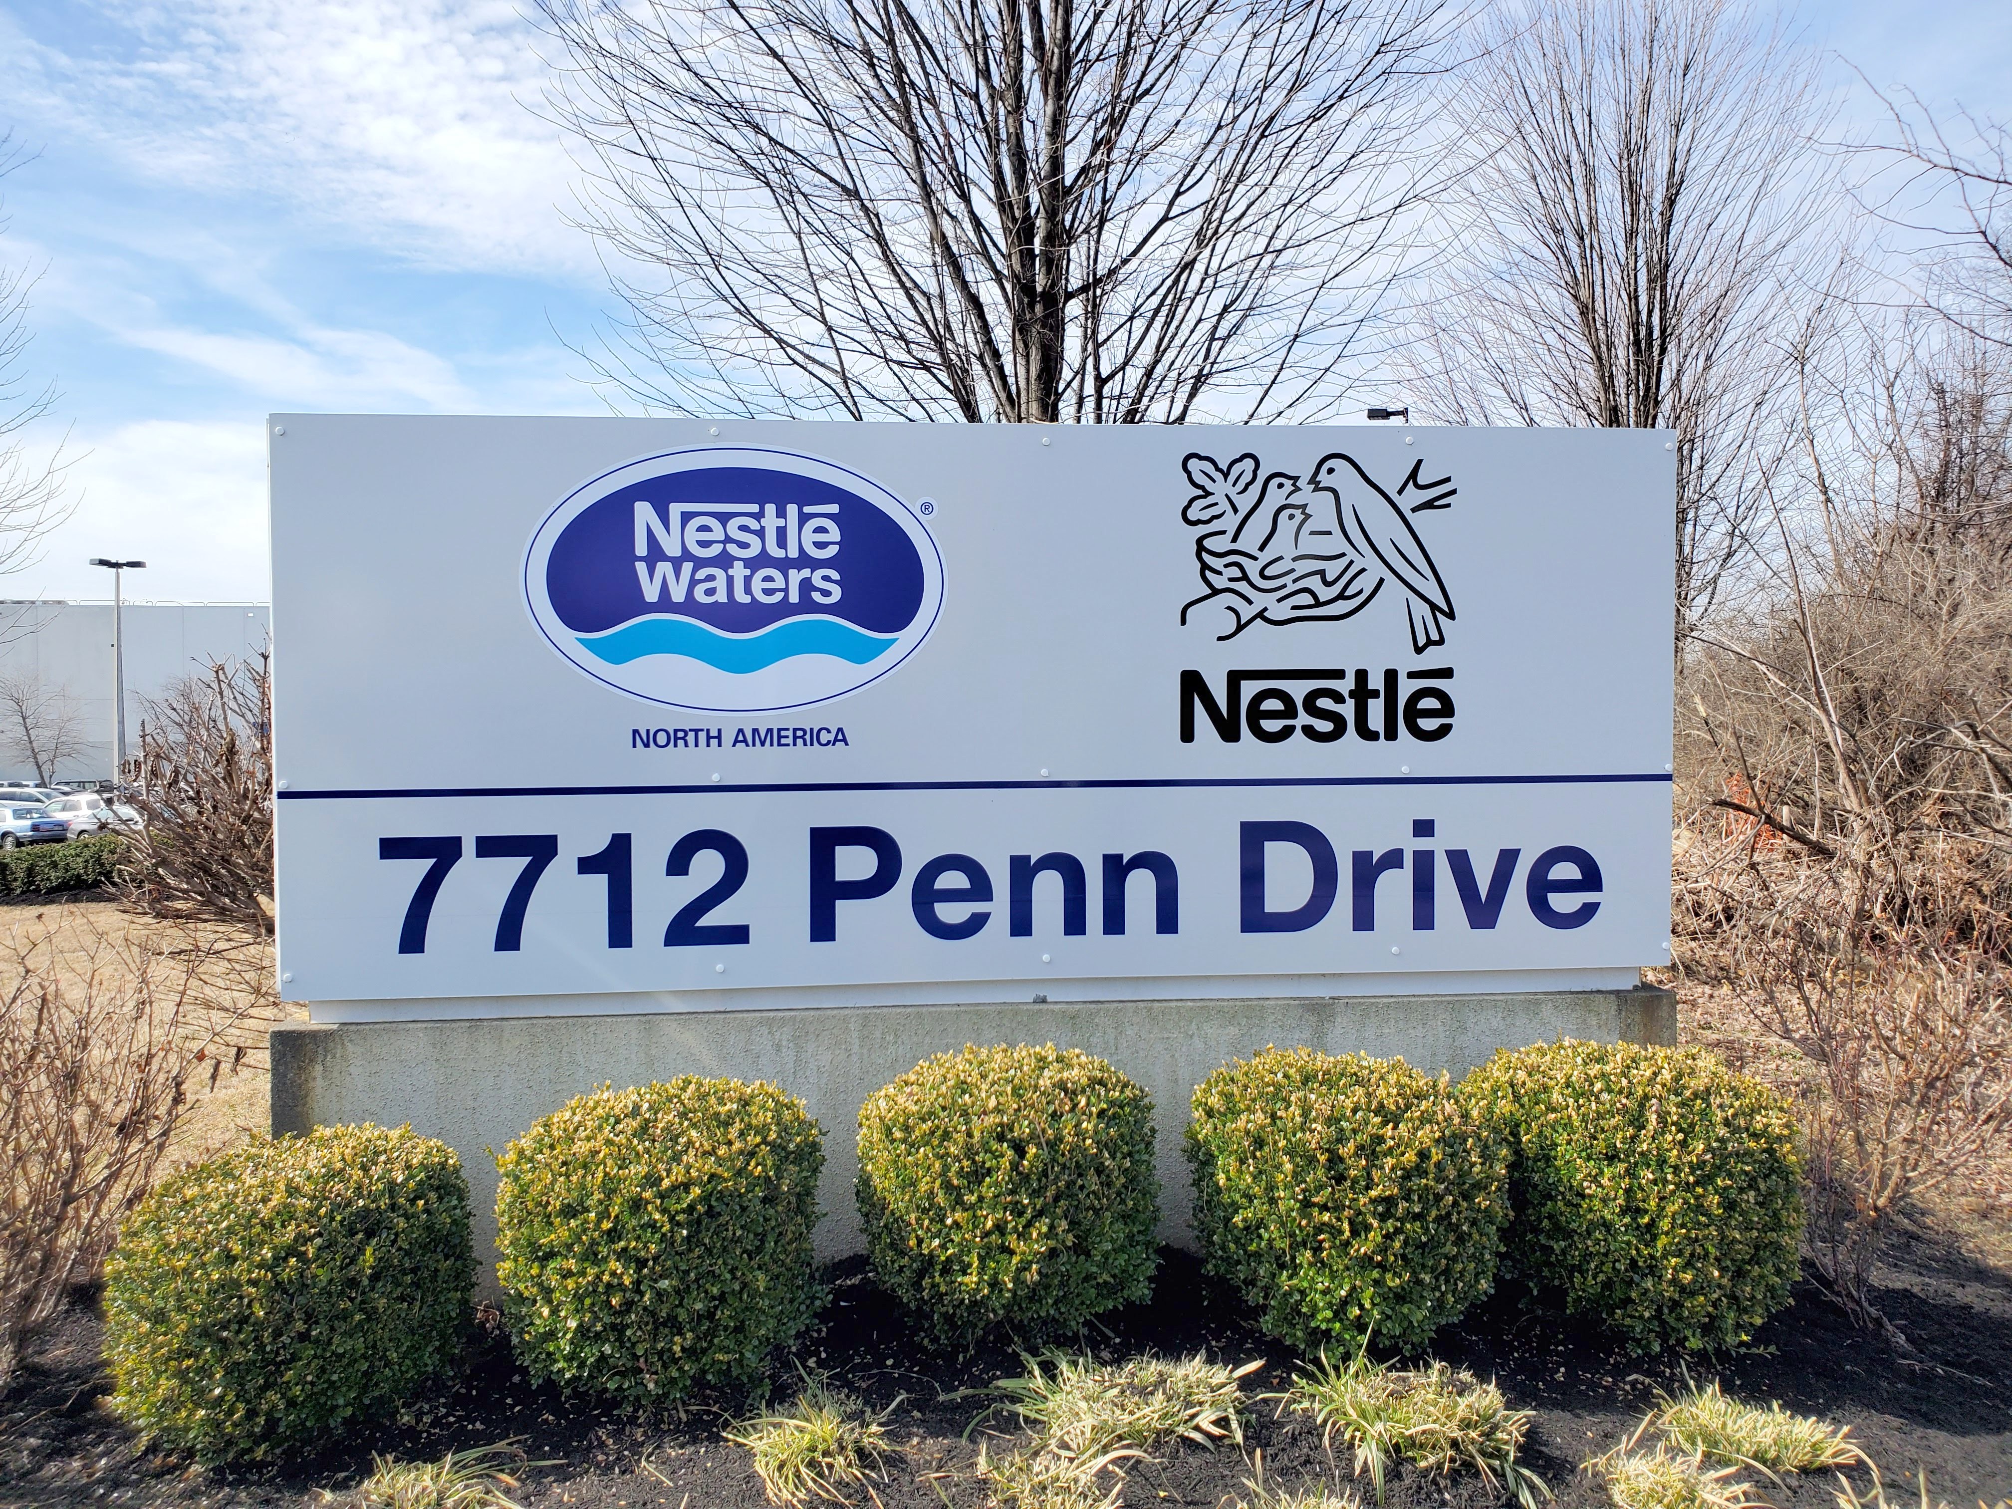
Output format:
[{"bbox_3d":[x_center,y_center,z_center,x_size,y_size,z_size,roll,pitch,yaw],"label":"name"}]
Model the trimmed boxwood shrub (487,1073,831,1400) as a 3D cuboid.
[{"bbox_3d":[-0.673,0.929,2.958,0.624,0.534,0.624,0,1,-6],"label":"trimmed boxwood shrub"}]

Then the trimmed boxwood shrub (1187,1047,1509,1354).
[{"bbox_3d":[0.680,0.875,3.038,0.633,0.518,0.633,0,1,-6],"label":"trimmed boxwood shrub"}]

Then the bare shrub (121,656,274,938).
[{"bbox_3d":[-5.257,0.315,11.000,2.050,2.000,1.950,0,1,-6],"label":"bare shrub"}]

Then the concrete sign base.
[{"bbox_3d":[-0.016,0.858,3.565,3.128,0.578,0.420,0,1,-6],"label":"concrete sign base"}]

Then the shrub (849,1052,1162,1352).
[{"bbox_3d":[0.003,0.865,3.047,0.603,0.517,0.603,0,1,-6],"label":"shrub"}]

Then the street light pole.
[{"bbox_3d":[-34.722,-2.854,59.000,2.200,9.600,0.500,0,1,-3],"label":"street light pole"}]

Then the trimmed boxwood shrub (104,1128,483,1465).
[{"bbox_3d":[-1.331,0.985,2.834,0.624,0.519,0.624,0,1,-6],"label":"trimmed boxwood shrub"}]

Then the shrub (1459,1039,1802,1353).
[{"bbox_3d":[1.247,0.869,3.050,0.637,0.533,0.637,0,1,-6],"label":"shrub"}]

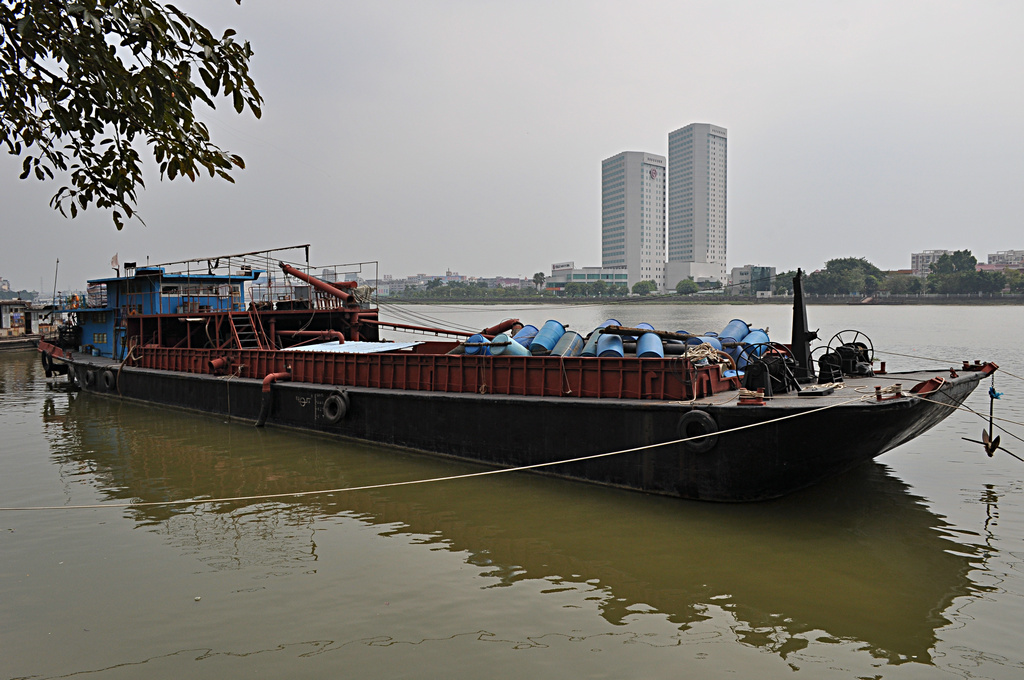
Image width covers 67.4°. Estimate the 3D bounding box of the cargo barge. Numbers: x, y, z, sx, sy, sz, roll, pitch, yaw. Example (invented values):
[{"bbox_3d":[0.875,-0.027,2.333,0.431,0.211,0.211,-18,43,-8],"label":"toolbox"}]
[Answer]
[{"bbox_3d":[-5.330,-0.045,26.028,36.500,5.900,7.500,3,4,38],"label":"cargo barge"}]

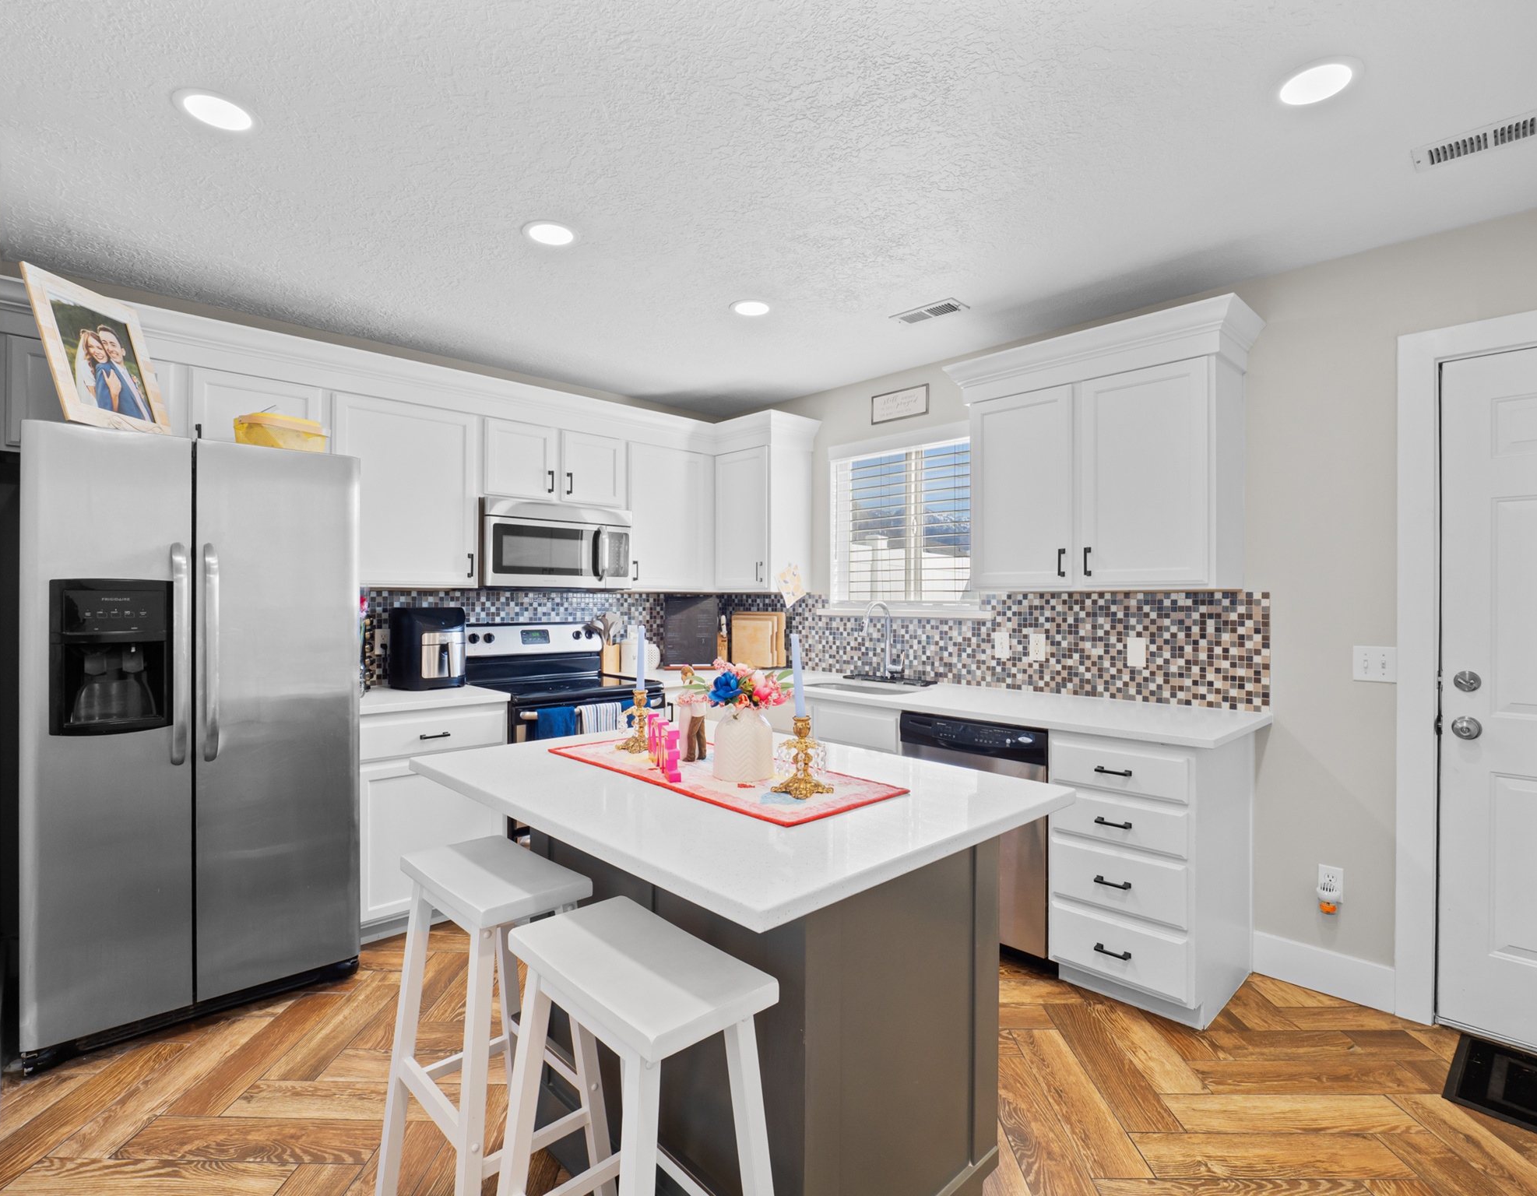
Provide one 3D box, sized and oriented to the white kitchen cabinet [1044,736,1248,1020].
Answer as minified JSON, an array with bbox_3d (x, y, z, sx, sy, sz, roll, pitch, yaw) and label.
[{"bbox_3d":[1.317,0.873,2.530,0.626,0.880,0.441,0,0,-44],"label":"white kitchen cabinet"}]

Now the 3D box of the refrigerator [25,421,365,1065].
[{"bbox_3d":[-1.939,0.418,2.511,0.830,1.775,0.790,0,0,-44],"label":"refrigerator"}]

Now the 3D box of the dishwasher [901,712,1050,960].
[{"bbox_3d":[0.941,0.849,2.898,0.605,0.807,0.605,0,0,-44],"label":"dishwasher"}]

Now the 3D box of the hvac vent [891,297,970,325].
[{"bbox_3d":[0.634,-1.114,2.903,0.145,0.015,0.295,0,0,-44],"label":"hvac vent"}]

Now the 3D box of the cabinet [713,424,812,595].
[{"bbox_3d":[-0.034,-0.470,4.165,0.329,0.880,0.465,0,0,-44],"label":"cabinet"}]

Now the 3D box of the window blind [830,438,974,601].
[{"bbox_3d":[0.665,-0.360,3.698,0.055,0.791,0.896,0,0,-44],"label":"window blind"}]

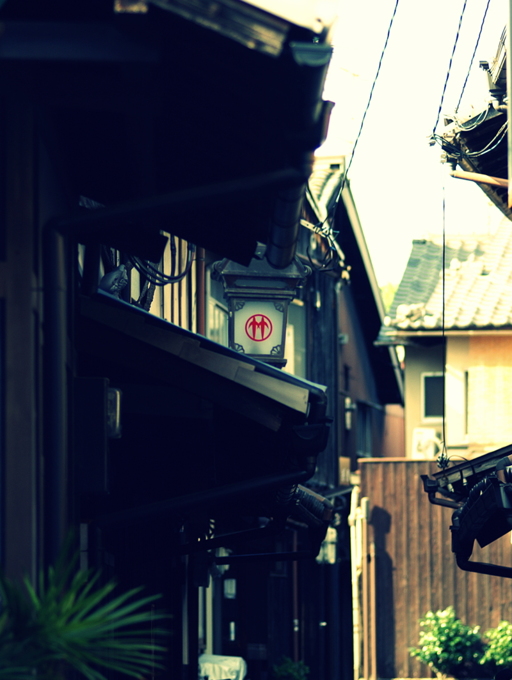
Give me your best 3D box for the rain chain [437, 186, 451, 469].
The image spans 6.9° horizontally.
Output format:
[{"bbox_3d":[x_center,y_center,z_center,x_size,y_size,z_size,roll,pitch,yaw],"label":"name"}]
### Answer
[{"bbox_3d":[1.080,-0.072,24.500,0.075,1.630,0.070,0,-4,0],"label":"rain chain"}]

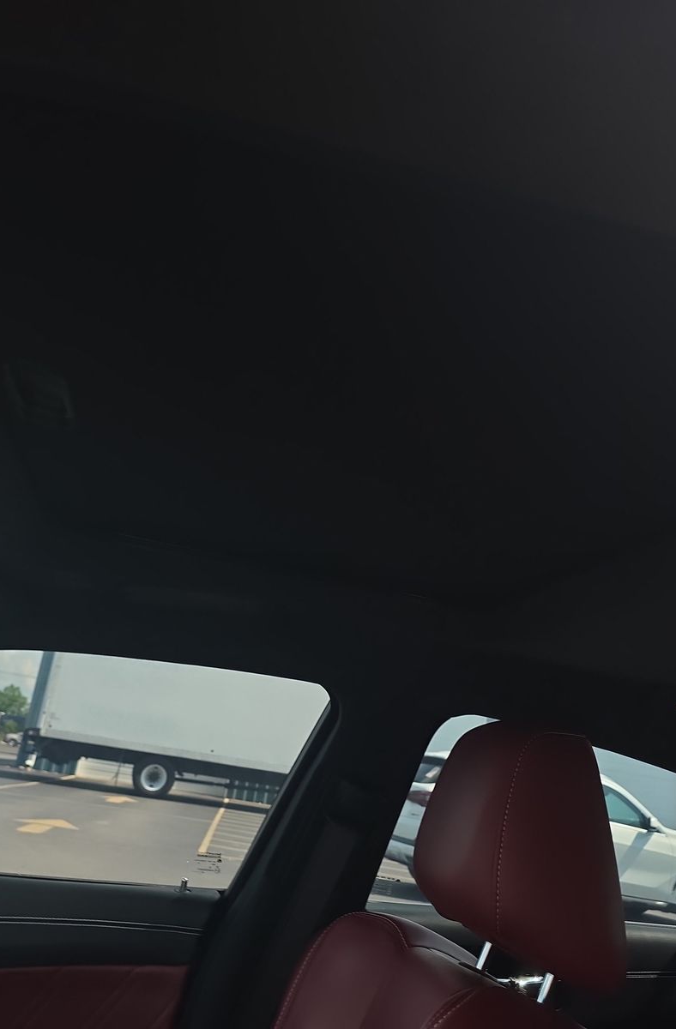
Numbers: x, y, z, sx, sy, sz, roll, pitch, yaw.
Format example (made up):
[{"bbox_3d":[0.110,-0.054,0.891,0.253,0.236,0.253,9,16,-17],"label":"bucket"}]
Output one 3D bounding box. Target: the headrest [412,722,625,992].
[{"bbox_3d":[0.198,0.347,0.987,0.168,0.215,0.275,20,-17,-5],"label":"headrest"}]

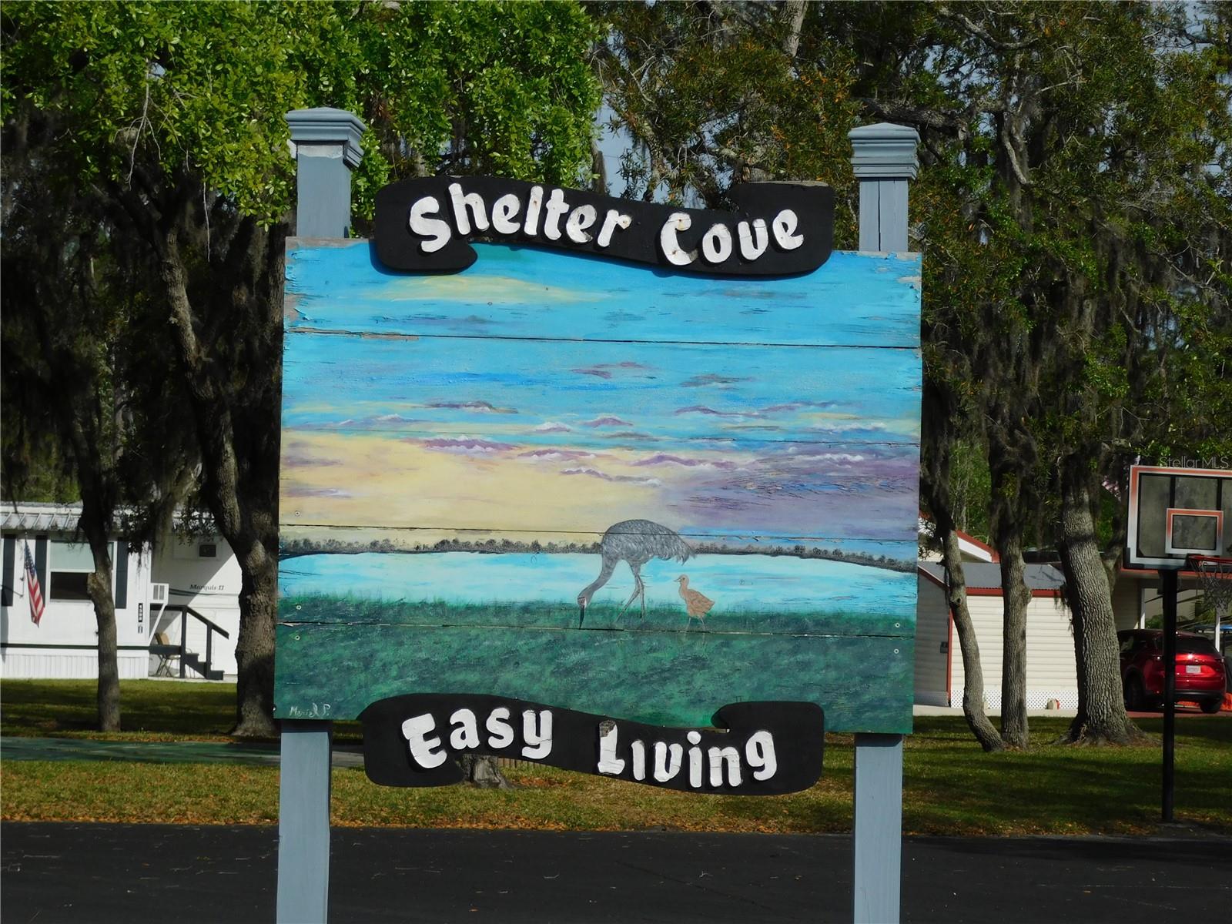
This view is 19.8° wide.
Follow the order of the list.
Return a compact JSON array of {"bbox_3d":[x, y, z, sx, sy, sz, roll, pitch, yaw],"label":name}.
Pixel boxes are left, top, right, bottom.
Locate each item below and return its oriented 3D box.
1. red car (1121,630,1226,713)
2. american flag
[{"bbox_3d":[10.847,4.258,72.000,1.840,1.670,4.550,2,-3,-16],"label":"red car"},{"bbox_3d":[-11.734,2.473,71.000,0.410,1.680,0.350,1,-2,0],"label":"american flag"}]

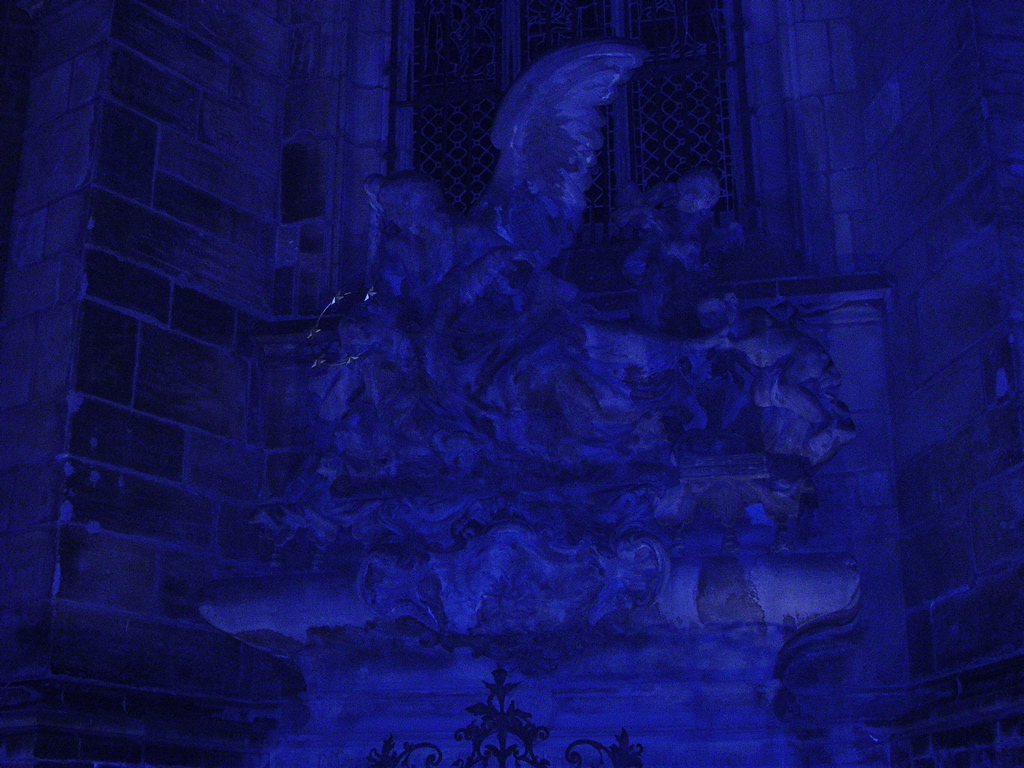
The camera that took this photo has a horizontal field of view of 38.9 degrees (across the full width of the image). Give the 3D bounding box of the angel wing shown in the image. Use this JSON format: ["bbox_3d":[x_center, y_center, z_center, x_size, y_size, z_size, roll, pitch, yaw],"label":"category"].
[{"bbox_3d":[0.246,-1.253,7.847,0.920,1.180,0.380,-4,-19,11],"label":"angel wing"}]

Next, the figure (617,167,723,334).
[{"bbox_3d":[0.823,-0.698,7.574,0.520,0.840,0.440,-7,-20,21],"label":"figure"}]

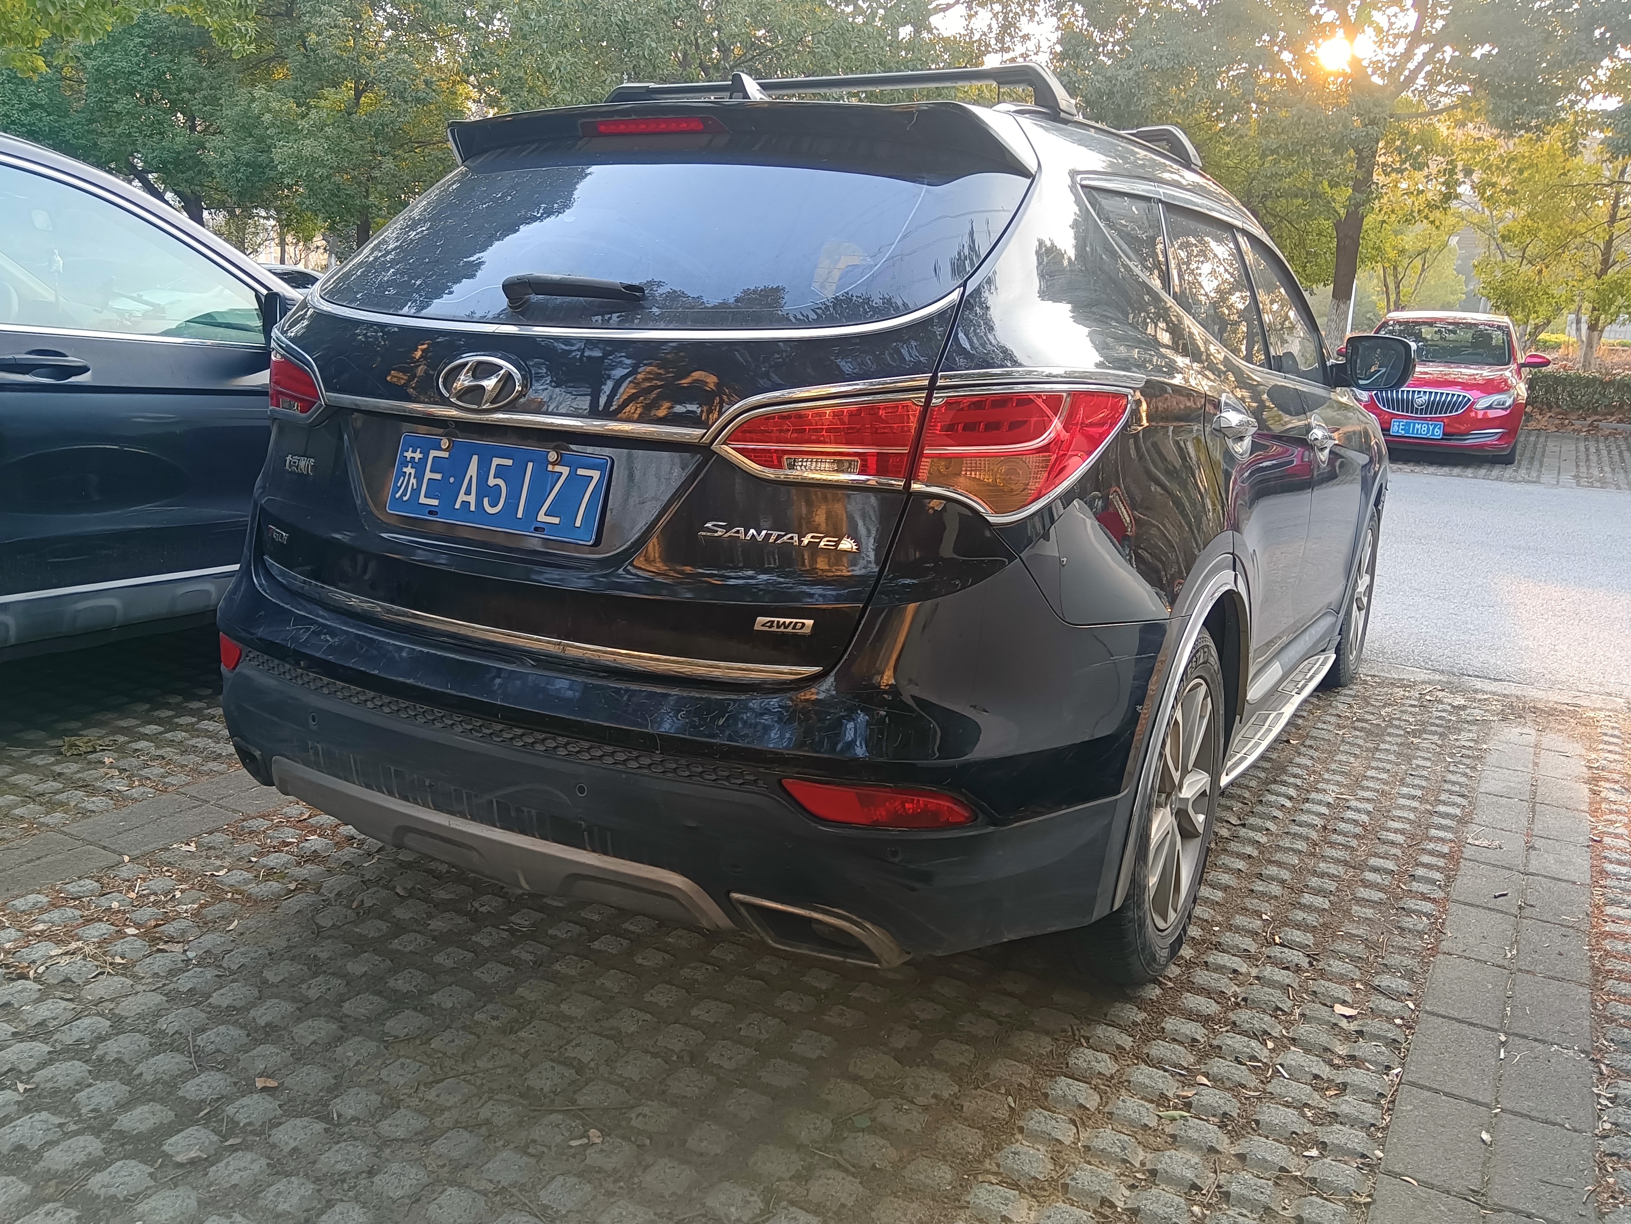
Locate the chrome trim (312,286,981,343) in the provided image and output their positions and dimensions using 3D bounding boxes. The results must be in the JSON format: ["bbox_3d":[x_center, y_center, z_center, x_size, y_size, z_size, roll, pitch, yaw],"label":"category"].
[{"bbox_3d":[-0.442,-0.492,2.041,1.390,0.115,0.165,10,14,28],"label":"chrome trim"}]

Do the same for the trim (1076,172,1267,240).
[{"bbox_3d":[0.805,-0.833,2.713,0.070,0.080,1.550,10,14,29],"label":"trim"}]

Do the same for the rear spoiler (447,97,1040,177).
[{"bbox_3d":[-0.221,-0.857,2.323,1.290,0.120,0.280,10,14,29],"label":"rear spoiler"}]

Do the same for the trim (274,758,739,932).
[{"bbox_3d":[-0.560,0.370,2.100,1.000,0.125,0.130,10,14,29],"label":"trim"}]

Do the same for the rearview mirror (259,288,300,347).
[{"bbox_3d":[-1.511,-0.825,3.623,0.220,0.180,0.130,8,14,24],"label":"rearview mirror"}]

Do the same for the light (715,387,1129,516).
[{"bbox_3d":[0.163,-0.238,1.824,0.610,0.205,0.160,2,13,-7],"label":"light"}]

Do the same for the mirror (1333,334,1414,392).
[{"bbox_3d":[1.738,-0.770,3.953,0.230,0.185,0.130,10,14,29],"label":"mirror"}]

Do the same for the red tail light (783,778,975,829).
[{"bbox_3d":[0.087,0.276,1.782,0.275,0.072,0.060,3,12,1],"label":"red tail light"}]

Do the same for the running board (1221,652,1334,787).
[{"bbox_3d":[1.293,0.261,3.625,0.170,0.065,1.720,10,14,28],"label":"running board"}]

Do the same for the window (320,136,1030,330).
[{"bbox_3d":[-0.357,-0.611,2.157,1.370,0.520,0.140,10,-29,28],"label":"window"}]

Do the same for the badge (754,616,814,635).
[{"bbox_3d":[-0.042,0.021,1.768,0.098,0.023,0.008,6,13,15],"label":"badge"}]

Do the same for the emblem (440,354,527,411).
[{"bbox_3d":[-0.513,-0.356,1.966,0.174,0.086,0.020,10,-5,29],"label":"emblem"}]

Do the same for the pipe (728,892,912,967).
[{"bbox_3d":[0.010,0.454,1.829,0.260,0.085,0.100,6,13,14],"label":"pipe"}]

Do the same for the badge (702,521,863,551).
[{"bbox_3d":[-0.051,-0.107,1.777,0.232,0.030,0.010,5,8,9],"label":"badge"}]

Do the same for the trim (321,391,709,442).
[{"bbox_3d":[-0.502,-0.301,1.989,0.820,0.040,0.065,10,14,28],"label":"trim"}]

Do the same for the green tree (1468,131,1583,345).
[{"bbox_3d":[12.307,-6.379,22.000,2.300,4.200,2.300,9,14,27],"label":"green tree"}]

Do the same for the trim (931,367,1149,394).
[{"bbox_3d":[0.337,-0.333,1.809,0.370,0.035,0.050,-2,14,-22],"label":"trim"}]

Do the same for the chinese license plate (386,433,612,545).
[{"bbox_3d":[-0.509,-0.197,2.010,0.440,0.140,0.015,10,-1,29],"label":"chinese license plate"}]

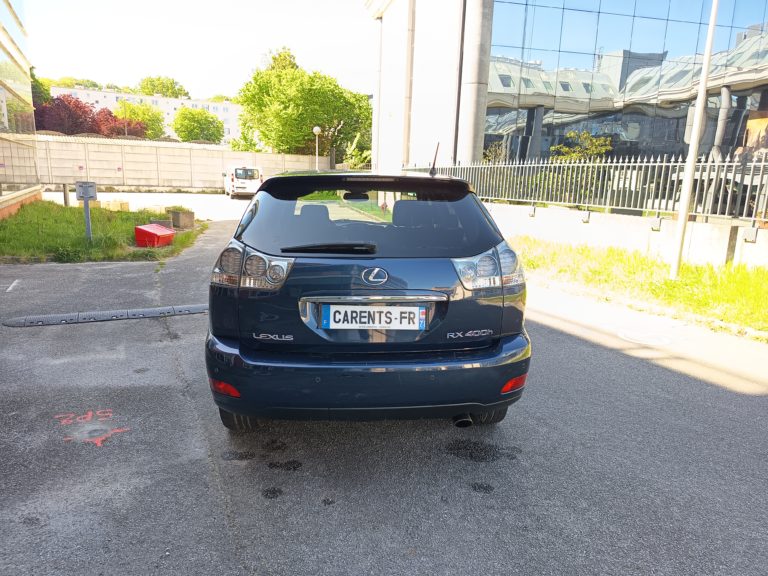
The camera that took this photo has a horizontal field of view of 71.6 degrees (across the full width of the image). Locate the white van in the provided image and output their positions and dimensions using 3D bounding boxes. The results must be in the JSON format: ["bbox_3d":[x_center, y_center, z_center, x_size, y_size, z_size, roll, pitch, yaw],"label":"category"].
[{"bbox_3d":[-9.177,-6.833,34.918,1.930,1.960,4.800,-3,12,-21],"label":"white van"}]

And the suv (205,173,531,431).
[{"bbox_3d":[-0.222,-0.178,4.735,1.845,1.690,4.755,1,12,-5],"label":"suv"}]

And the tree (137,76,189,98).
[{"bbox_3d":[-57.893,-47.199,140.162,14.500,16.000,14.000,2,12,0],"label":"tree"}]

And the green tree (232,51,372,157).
[{"bbox_3d":[-6.936,-14.626,47.524,13.000,12.296,12.000,2,12,0],"label":"green tree"}]

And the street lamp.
[{"bbox_3d":[-3.574,-6.411,28.285,0.430,4.167,0.430,2,12,0],"label":"street lamp"}]

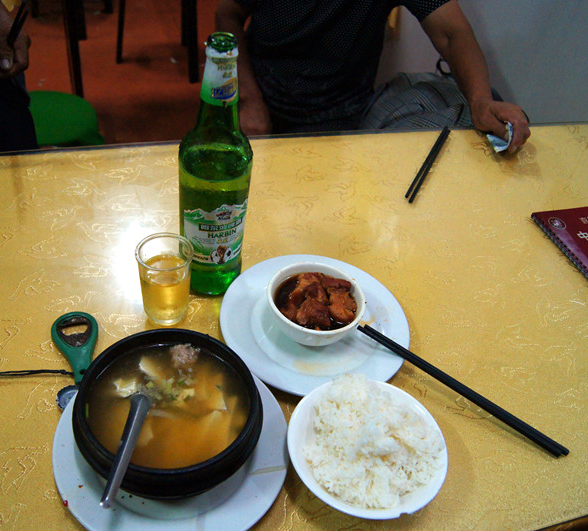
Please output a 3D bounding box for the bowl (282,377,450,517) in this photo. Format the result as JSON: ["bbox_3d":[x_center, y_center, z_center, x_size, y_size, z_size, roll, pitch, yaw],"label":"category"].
[{"bbox_3d":[0.062,0.169,0.533,0.140,0.064,0.140,5,42,-5],"label":"bowl"}]

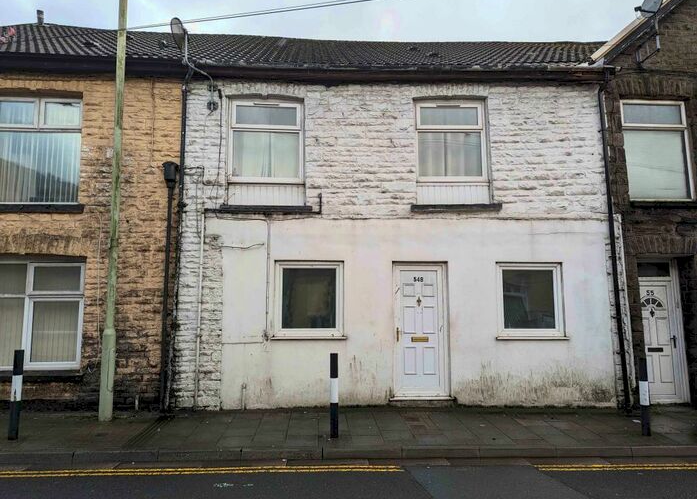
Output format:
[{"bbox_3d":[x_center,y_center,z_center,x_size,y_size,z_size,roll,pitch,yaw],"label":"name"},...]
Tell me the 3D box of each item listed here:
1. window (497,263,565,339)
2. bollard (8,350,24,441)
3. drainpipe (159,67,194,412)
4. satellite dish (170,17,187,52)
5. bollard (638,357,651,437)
[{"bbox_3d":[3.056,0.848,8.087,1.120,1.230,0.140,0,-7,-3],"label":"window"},{"bbox_3d":[-4.047,1.767,5.905,0.100,1.052,0.100,0,-7,-3],"label":"bollard"},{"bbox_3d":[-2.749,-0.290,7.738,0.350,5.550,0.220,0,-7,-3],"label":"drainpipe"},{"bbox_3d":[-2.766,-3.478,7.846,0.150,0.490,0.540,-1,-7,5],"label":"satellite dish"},{"bbox_3d":[3.806,1.889,6.214,0.100,0.959,0.100,0,-7,-3],"label":"bollard"}]

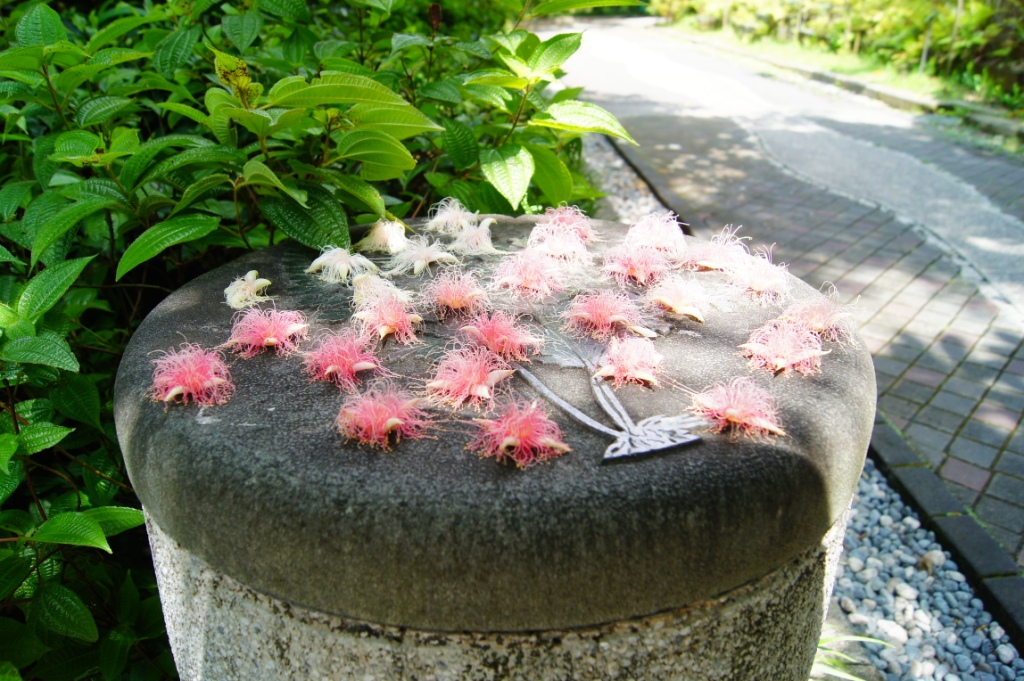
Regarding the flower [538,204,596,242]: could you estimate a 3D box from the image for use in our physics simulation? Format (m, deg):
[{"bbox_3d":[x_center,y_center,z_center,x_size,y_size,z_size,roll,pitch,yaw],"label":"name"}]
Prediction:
[{"bbox_3d":[0.059,-0.128,0.814,0.062,0.031,0.062,1,24,0],"label":"flower"}]

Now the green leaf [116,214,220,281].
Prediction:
[{"bbox_3d":[-0.354,-0.096,0.790,0.130,0.018,0.045,-31,55,-12],"label":"green leaf"}]

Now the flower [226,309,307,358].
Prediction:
[{"bbox_3d":[-0.188,-0.010,0.587,0.061,0.025,0.058,-8,26,-17],"label":"flower"}]

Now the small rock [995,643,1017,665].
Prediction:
[{"bbox_3d":[0.945,0.600,1.466,0.033,0.024,0.034,20,31,37],"label":"small rock"}]

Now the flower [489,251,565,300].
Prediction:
[{"bbox_3d":[0.012,-0.055,0.608,0.059,0.029,0.053,1,24,1],"label":"flower"}]

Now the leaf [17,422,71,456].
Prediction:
[{"bbox_3d":[-0.439,0.092,0.720,0.055,0.015,0.034,-7,51,-14],"label":"leaf"}]

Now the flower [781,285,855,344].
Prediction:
[{"bbox_3d":[0.244,-0.026,0.608,0.055,0.036,0.052,10,27,21],"label":"flower"}]

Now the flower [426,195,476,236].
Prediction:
[{"bbox_3d":[-0.067,-0.140,0.837,0.057,0.034,0.057,1,24,0],"label":"flower"}]

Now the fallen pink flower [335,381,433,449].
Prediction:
[{"bbox_3d":[-0.069,0.037,0.410,0.050,0.025,0.045,-5,25,-10],"label":"fallen pink flower"}]

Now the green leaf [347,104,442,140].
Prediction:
[{"bbox_3d":[-0.131,-0.241,0.850,0.105,0.020,0.045,11,66,10],"label":"green leaf"}]

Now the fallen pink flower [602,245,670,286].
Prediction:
[{"bbox_3d":[0.116,-0.070,0.714,0.056,0.028,0.056,-2,26,0],"label":"fallen pink flower"}]

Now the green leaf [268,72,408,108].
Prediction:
[{"bbox_3d":[-0.167,-0.241,0.740,0.134,0.022,0.048,-1,-10,6],"label":"green leaf"}]

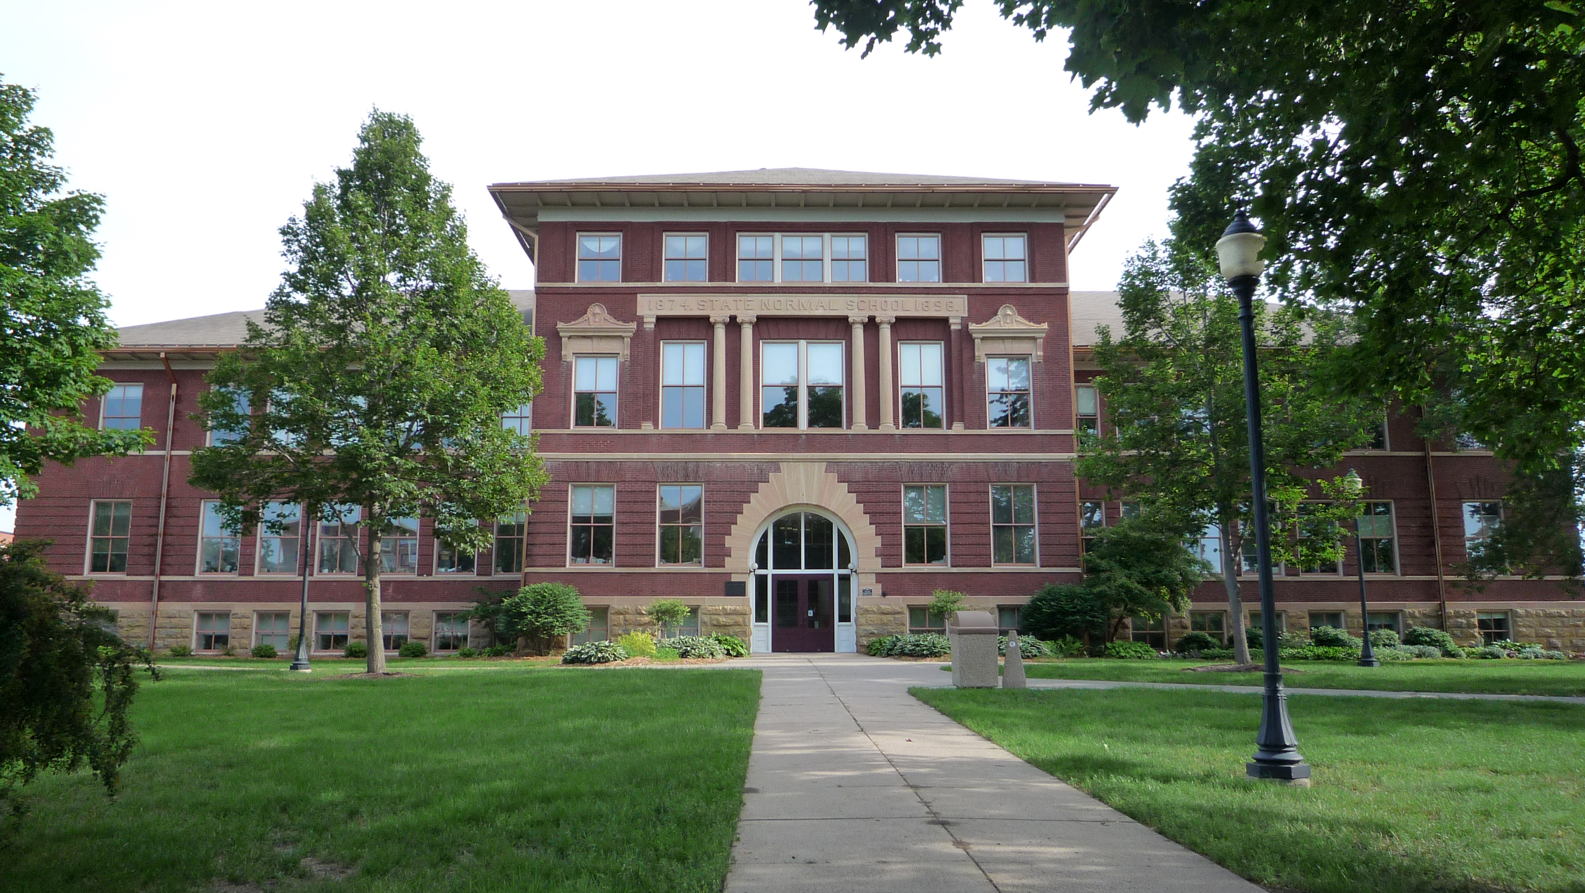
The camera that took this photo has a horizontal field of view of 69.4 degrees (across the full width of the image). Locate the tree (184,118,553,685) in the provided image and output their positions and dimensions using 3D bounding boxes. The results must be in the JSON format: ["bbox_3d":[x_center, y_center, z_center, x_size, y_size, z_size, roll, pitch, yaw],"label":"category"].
[{"bbox_3d":[-9.350,-1.449,25.402,7.700,12.750,7.500,0,-9,0],"label":"tree"}]

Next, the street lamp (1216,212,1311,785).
[{"bbox_3d":[3.781,0.324,9.301,0.480,4.660,0.480,0,-9,0],"label":"street lamp"}]

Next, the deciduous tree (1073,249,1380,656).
[{"bbox_3d":[10.550,-0.014,27.954,7.200,10.600,7.000,0,-9,0],"label":"deciduous tree"}]

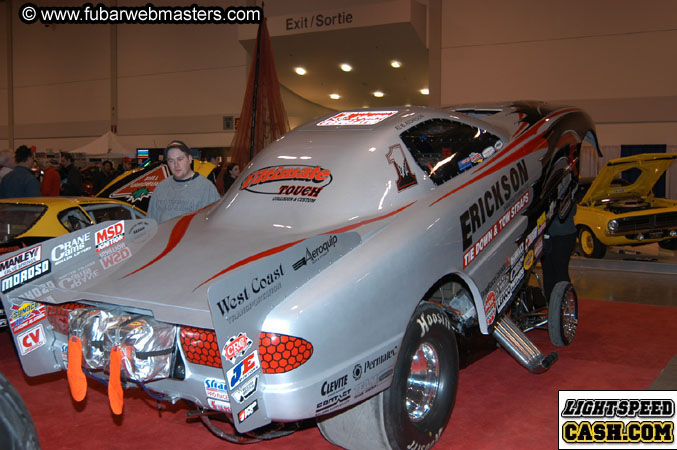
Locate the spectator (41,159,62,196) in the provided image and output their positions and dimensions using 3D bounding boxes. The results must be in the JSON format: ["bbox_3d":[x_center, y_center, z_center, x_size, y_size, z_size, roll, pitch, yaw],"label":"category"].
[{"bbox_3d":[-5.823,-0.523,16.057,0.360,1.730,0.480,1,5,13],"label":"spectator"}]

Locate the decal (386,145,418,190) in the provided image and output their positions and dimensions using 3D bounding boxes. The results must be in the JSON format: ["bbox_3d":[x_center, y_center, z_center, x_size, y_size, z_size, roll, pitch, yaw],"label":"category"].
[{"bbox_3d":[0.393,-0.350,4.850,0.175,0.260,0.020,-22,0,-40],"label":"decal"}]

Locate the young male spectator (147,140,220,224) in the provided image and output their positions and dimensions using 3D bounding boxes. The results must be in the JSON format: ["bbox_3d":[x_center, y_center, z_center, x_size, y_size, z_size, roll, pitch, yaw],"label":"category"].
[{"bbox_3d":[-1.129,0.272,5.806,0.540,1.790,0.340,0,4,-2],"label":"young male spectator"}]

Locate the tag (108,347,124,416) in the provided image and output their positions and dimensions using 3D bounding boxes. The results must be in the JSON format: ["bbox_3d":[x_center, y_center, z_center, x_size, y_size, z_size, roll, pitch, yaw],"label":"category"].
[{"bbox_3d":[-0.990,0.689,3.520,0.080,0.305,0.030,1,5,12],"label":"tag"}]

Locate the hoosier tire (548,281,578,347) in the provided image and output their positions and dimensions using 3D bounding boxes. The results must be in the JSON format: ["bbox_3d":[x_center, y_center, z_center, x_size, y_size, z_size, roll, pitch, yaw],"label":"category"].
[{"bbox_3d":[2.019,0.794,7.080,0.125,0.590,0.590,3,5,31],"label":"hoosier tire"}]

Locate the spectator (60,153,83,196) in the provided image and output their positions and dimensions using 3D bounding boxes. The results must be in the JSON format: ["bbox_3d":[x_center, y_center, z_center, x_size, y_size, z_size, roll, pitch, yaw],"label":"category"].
[{"bbox_3d":[-4.876,-0.423,14.455,0.370,1.790,0.480,0,4,-3],"label":"spectator"}]

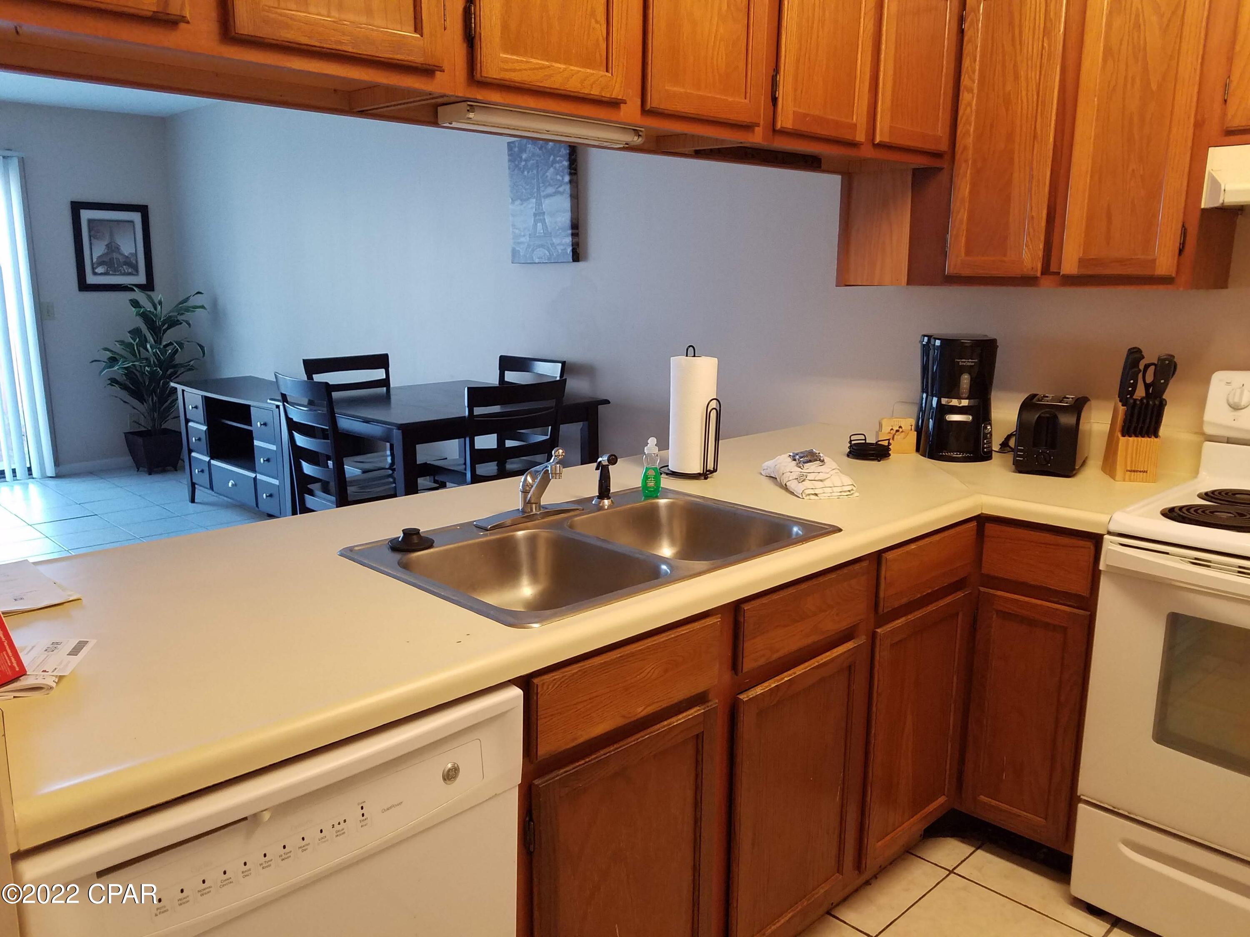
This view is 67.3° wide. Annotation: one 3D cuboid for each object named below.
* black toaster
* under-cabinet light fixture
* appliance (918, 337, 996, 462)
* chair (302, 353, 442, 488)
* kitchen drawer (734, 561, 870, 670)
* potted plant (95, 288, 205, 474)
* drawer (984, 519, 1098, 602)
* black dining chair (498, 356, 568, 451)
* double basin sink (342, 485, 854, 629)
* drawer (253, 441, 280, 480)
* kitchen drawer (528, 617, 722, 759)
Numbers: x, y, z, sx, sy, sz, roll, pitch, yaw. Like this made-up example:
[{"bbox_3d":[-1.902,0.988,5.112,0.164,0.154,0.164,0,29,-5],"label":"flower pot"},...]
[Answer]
[{"bbox_3d":[1.150,-0.092,2.515,0.158,0.182,0.280,7,13,31],"label":"black toaster"},{"bbox_3d":[-0.152,-0.670,1.850,0.440,0.033,0.084,-10,16,-43],"label":"under-cabinet light fixture"},{"bbox_3d":[0.937,-0.207,2.694,0.188,0.335,0.250,2,11,8],"label":"appliance"},{"bbox_3d":[-1.109,0.031,4.281,0.500,1.045,0.445,11,16,43],"label":"chair"},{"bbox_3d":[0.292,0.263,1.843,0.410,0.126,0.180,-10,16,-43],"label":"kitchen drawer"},{"bbox_3d":[-3.382,-0.625,6.722,0.770,1.340,0.770,-10,16,-43],"label":"potted plant"},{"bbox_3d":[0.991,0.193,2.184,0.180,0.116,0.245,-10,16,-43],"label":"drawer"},{"bbox_3d":[-0.601,0.045,4.223,0.500,1.045,0.465,-10,16,-43],"label":"black dining chair"},{"bbox_3d":[-0.045,0.220,1.822,0.838,0.180,0.557,-10,16,-43],"label":"double basin sink"},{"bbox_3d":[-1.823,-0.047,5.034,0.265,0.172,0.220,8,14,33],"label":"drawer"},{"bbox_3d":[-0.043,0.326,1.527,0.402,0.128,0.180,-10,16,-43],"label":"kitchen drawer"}]

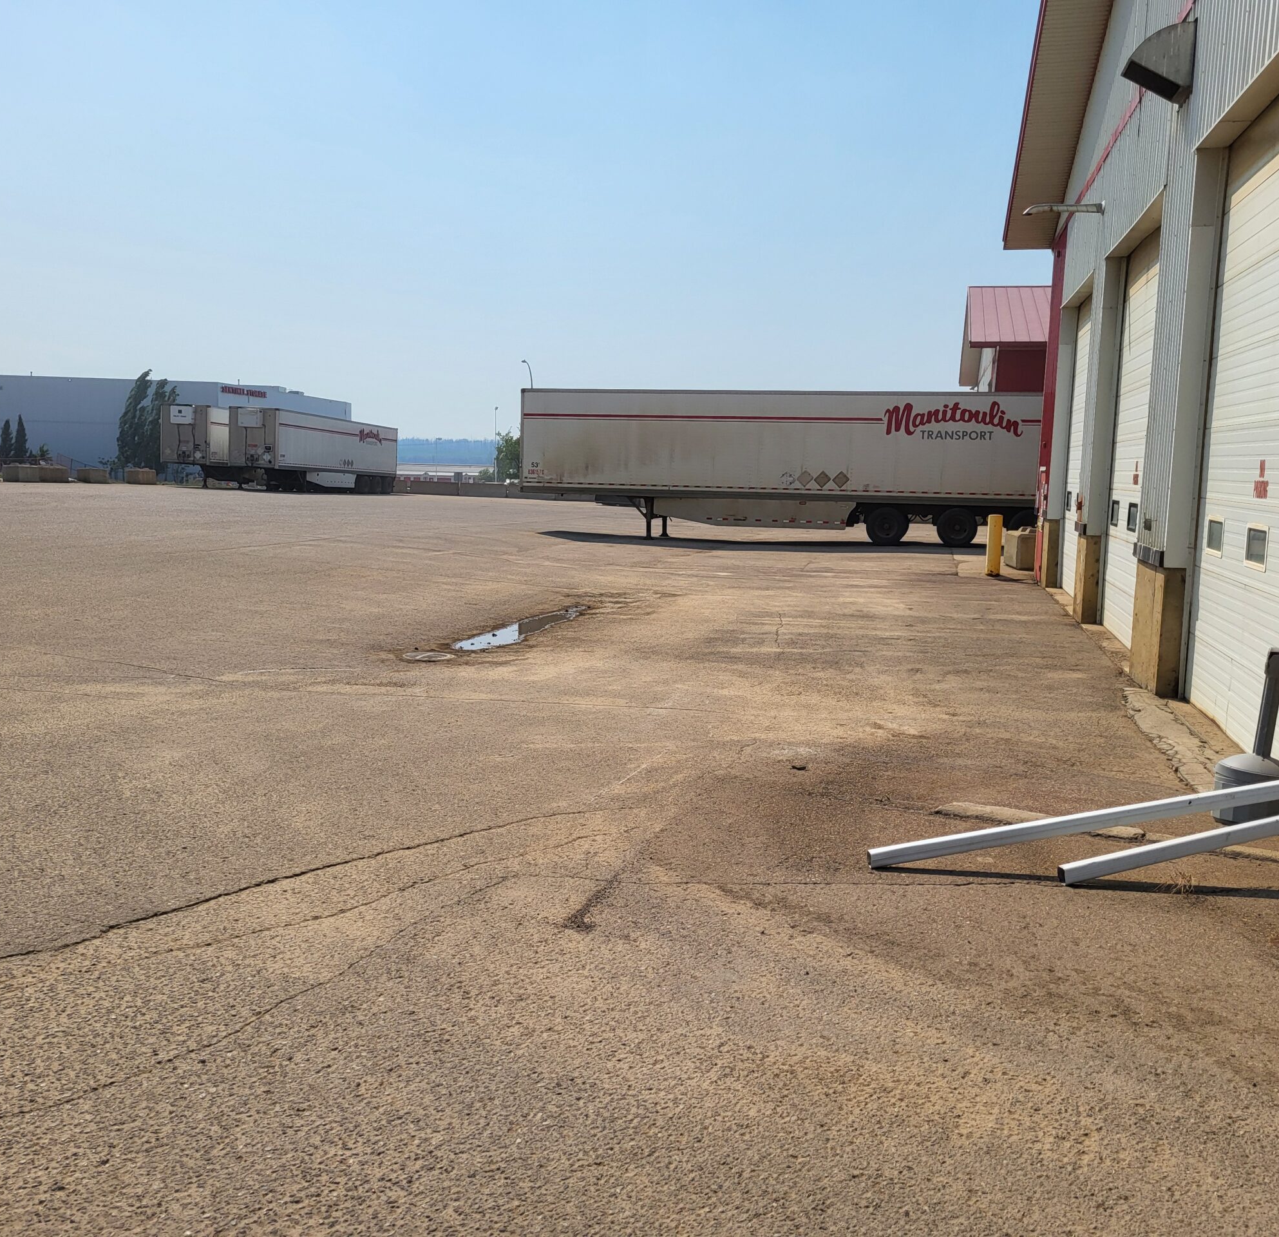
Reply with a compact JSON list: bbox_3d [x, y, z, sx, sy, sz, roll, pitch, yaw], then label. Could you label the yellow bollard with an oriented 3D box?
[{"bbox_3d":[6.950,-1.425,24.180,0.250,1.180,0.250,3,7,12],"label":"yellow bollard"}]

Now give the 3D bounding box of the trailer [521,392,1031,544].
[{"bbox_3d":[4.720,-4.310,35.300,16.100,4.110,2.600,3,7,12],"label":"trailer"}]

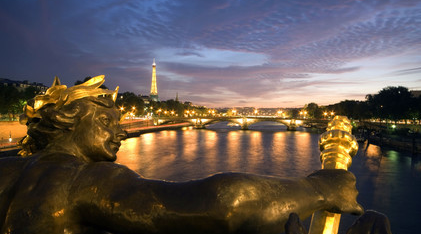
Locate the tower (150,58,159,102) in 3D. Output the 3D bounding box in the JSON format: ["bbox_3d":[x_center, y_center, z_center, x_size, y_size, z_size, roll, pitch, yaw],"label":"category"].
[{"bbox_3d":[-327.000,-180.000,1430.000,125.000,326.000,125.000,0,1,-34],"label":"tower"}]

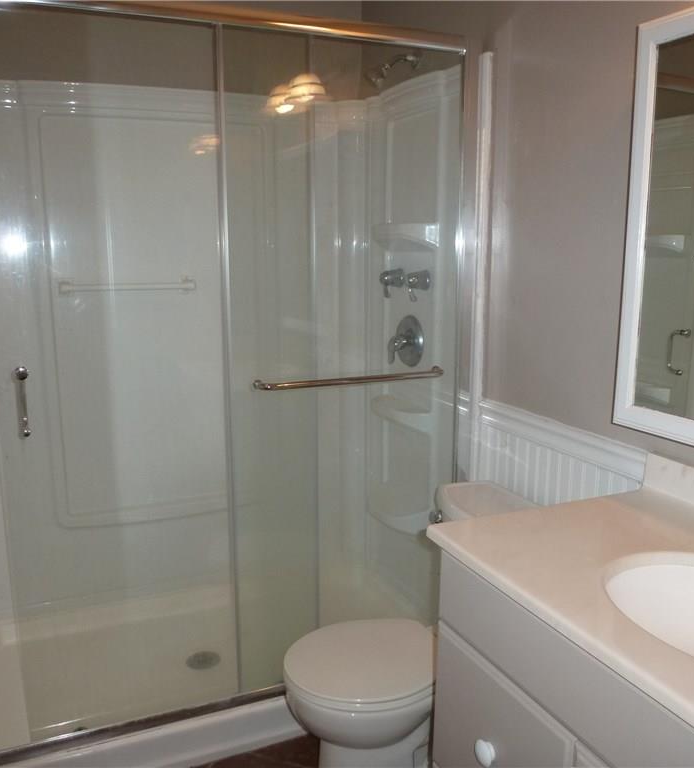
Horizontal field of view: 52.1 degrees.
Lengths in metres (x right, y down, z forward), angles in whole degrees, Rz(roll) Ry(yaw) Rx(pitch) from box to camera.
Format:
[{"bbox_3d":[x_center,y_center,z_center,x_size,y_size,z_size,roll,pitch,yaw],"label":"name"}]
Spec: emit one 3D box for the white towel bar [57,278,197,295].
[{"bbox_3d":[-0.749,-0.337,2.456,0.457,0.047,0.068,-5,11,-23],"label":"white towel bar"}]

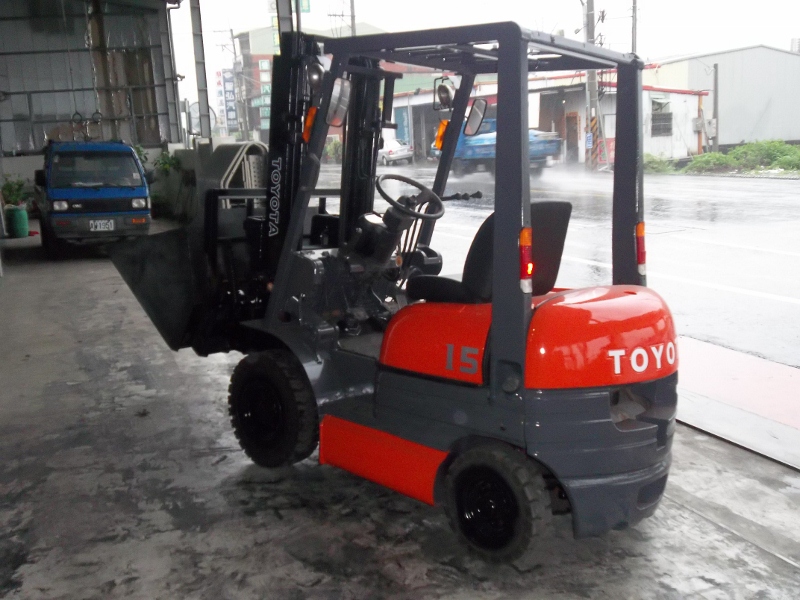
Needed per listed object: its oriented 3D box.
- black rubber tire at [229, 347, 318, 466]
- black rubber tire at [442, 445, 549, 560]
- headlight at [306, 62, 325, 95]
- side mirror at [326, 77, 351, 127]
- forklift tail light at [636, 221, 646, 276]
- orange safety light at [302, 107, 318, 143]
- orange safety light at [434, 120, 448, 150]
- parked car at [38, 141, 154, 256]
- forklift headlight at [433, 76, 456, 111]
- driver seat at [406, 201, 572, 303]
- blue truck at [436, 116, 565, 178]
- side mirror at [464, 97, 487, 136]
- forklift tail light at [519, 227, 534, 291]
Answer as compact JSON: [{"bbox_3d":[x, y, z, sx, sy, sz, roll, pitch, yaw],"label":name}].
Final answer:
[{"bbox_3d":[-0.642,0.553,4.359,0.583,0.583,0.168,11,12,41],"label":"black rubber tire"},{"bbox_3d":[0.389,0.812,3.446,0.465,0.465,0.132,11,13,42],"label":"black rubber tire"},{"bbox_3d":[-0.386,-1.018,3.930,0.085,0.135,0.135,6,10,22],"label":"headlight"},{"bbox_3d":[-0.273,-0.880,3.790,0.030,0.205,0.098,28,23,37],"label":"side mirror"},{"bbox_3d":[1.101,-0.233,3.900,0.030,0.245,0.050,4,7,42],"label":"forklift tail light"},{"bbox_3d":[-0.412,-0.809,3.940,0.042,0.165,0.050,34,27,35],"label":"orange safety light"},{"bbox_3d":[0.231,-0.894,4.650,0.042,0.165,0.050,34,27,35],"label":"orange safety light"},{"bbox_3d":[-5.041,-1.734,13.818,1.400,1.730,3.250,-4,11,-23],"label":"parked car"},{"bbox_3d":[0.240,-1.106,4.596,0.125,0.165,0.130,11,12,41],"label":"forklift headlight"},{"bbox_3d":[0.402,-0.241,3.916,0.600,0.450,0.475,11,12,41],"label":"driver seat"},{"bbox_3d":[3.205,-5.138,29.000,1.800,2.000,5.000,-9,13,-30],"label":"blue truck"},{"bbox_3d":[0.403,-0.959,4.515,0.030,0.205,0.105,35,27,34],"label":"side mirror"},{"bbox_3d":[0.479,-0.148,3.216,0.035,0.248,0.050,4,8,42],"label":"forklift tail light"}]

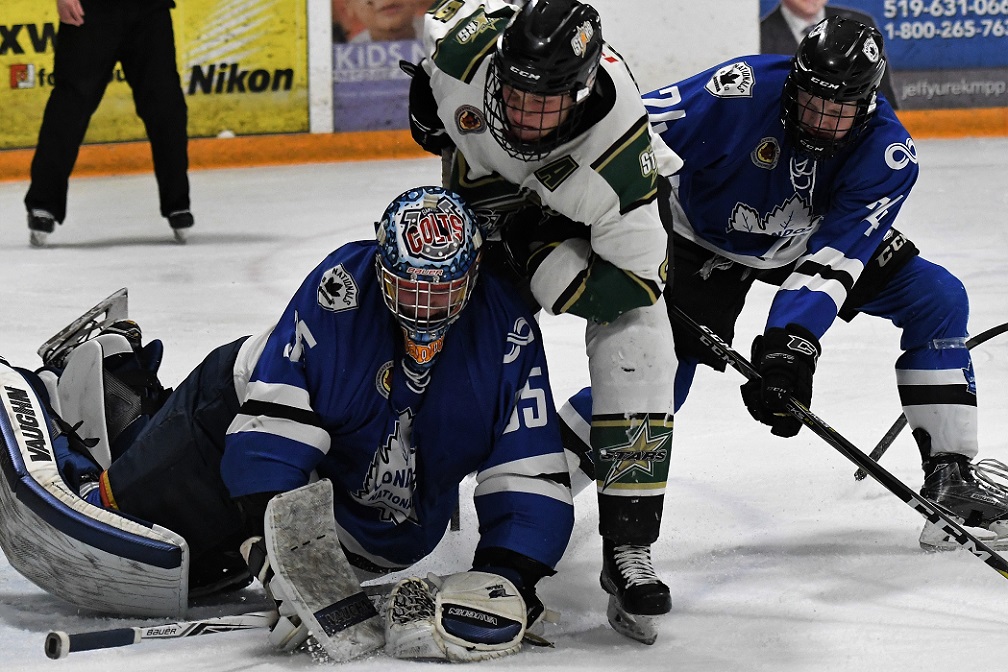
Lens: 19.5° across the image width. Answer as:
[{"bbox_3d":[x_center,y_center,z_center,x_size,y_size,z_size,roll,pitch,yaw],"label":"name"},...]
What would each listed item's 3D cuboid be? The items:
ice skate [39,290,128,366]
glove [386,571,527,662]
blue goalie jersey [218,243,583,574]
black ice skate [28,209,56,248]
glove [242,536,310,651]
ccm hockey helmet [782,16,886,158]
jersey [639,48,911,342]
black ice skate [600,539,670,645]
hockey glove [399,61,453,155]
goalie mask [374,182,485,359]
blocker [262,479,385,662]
[{"bbox_3d":[-0.933,0.051,6.950,0.300,0.240,0.110,-35,0,-6],"label":"ice skate"},{"bbox_3d":[-0.098,0.579,6.220,0.300,0.200,0.280,1,8,11],"label":"glove"},{"bbox_3d":[-0.240,0.147,6.500,0.750,0.700,0.500,-1,33,-6],"label":"blue goalie jersey"},{"bbox_3d":[-2.292,-0.564,14.600,0.110,0.240,0.290,-2,8,-11],"label":"black ice skate"},{"bbox_3d":[-0.466,0.547,6.270,0.150,0.250,0.170,-20,0,-42],"label":"glove"},{"bbox_3d":[0.785,-0.592,7.030,0.240,0.290,0.290,11,38,10],"label":"ccm hockey helmet"},{"bbox_3d":[0.667,-0.349,7.200,0.700,0.660,0.480,1,48,11],"label":"jersey"},{"bbox_3d":[0.282,0.514,6.360,0.105,0.260,0.300,-3,8,-22],"label":"black ice skate"},{"bbox_3d":[-0.160,-0.497,6.400,0.160,0.240,0.170,3,8,27],"label":"hockey glove"},{"bbox_3d":[-0.168,-0.144,6.450,0.250,0.340,0.300,4,33,2],"label":"goalie mask"},{"bbox_3d":[-0.385,0.499,6.200,0.200,0.380,0.130,-20,0,-42],"label":"blocker"}]

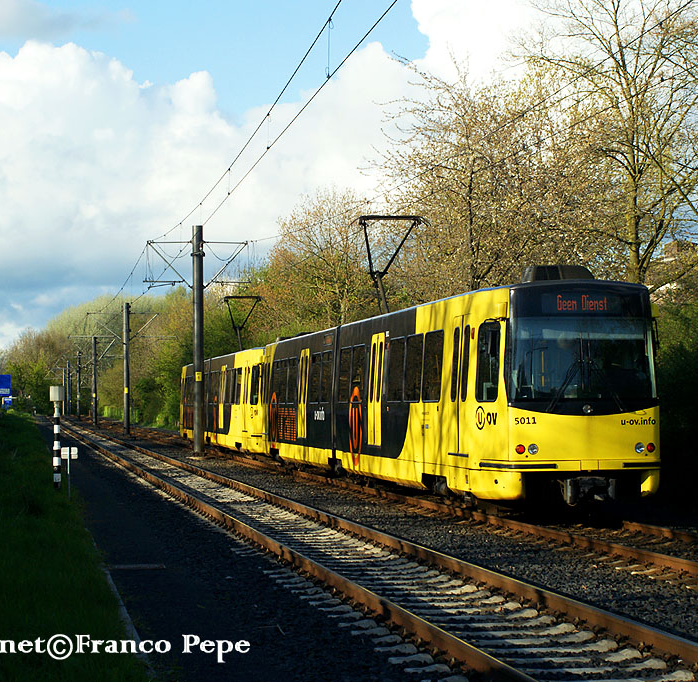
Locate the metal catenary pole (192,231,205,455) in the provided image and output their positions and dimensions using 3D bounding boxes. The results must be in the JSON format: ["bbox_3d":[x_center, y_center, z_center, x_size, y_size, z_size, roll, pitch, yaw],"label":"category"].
[{"bbox_3d":[-5.073,-0.063,57.543,0.330,7.669,0.330,0,-2,-11],"label":"metal catenary pole"}]

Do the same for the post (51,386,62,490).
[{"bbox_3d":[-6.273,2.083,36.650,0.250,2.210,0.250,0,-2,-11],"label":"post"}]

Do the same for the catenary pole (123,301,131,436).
[{"bbox_3d":[-12.938,1.616,99.513,0.330,7.642,0.330,0,-2,-11],"label":"catenary pole"}]

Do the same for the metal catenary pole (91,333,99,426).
[{"bbox_3d":[-22.023,3.501,147.979,0.330,7.649,0.330,0,-2,-11],"label":"metal catenary pole"}]

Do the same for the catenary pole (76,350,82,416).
[{"bbox_3d":[-30.211,4.984,190.957,0.330,7.553,0.330,0,-2,-11],"label":"catenary pole"}]

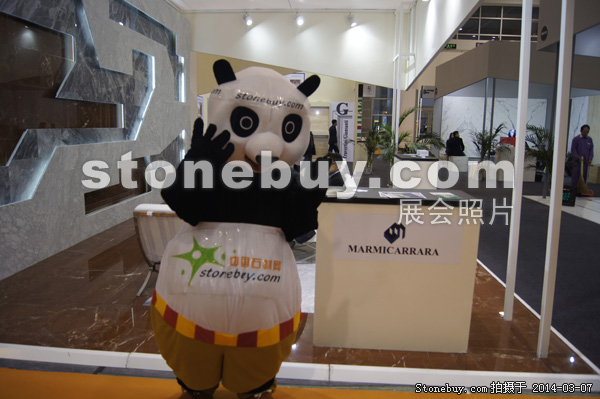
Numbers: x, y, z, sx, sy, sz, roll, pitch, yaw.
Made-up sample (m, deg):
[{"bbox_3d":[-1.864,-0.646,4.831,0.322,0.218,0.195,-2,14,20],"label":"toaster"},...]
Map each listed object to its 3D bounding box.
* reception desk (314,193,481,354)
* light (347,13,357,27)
[{"bbox_3d":[0.640,0.472,3.198,1.051,1.040,0.470,1,9,4],"label":"reception desk"},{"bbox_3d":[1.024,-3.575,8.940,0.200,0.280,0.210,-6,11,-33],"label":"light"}]

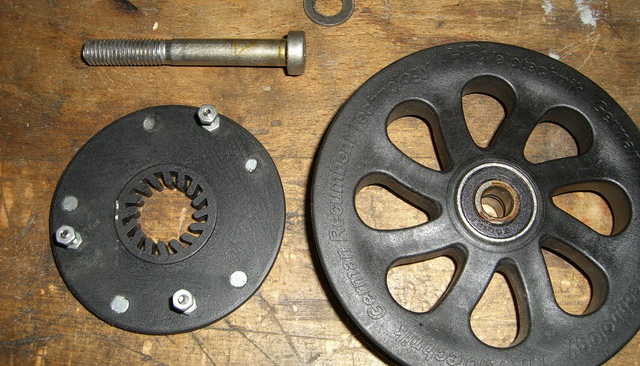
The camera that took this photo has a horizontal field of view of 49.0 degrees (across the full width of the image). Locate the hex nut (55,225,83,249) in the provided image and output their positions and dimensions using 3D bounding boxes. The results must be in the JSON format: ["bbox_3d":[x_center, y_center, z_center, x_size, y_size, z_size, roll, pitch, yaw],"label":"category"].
[{"bbox_3d":[-0.068,0.015,0.190,0.005,0.006,0.005,0,73,-1],"label":"hex nut"}]

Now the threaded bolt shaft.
[{"bbox_3d":[-0.037,-0.039,0.209,0.067,0.013,0.013,0,73,1],"label":"threaded bolt shaft"}]

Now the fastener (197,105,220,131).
[{"bbox_3d":[-0.032,-0.019,0.201,0.005,0.006,0.005,0,73,-1],"label":"fastener"}]

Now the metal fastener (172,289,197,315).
[{"bbox_3d":[-0.036,0.031,0.186,0.005,0.006,0.005,0,73,-1],"label":"metal fastener"}]

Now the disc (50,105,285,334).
[{"bbox_3d":[-0.043,0.009,0.198,0.067,0.005,0.067,0,73,-1],"label":"disc"}]

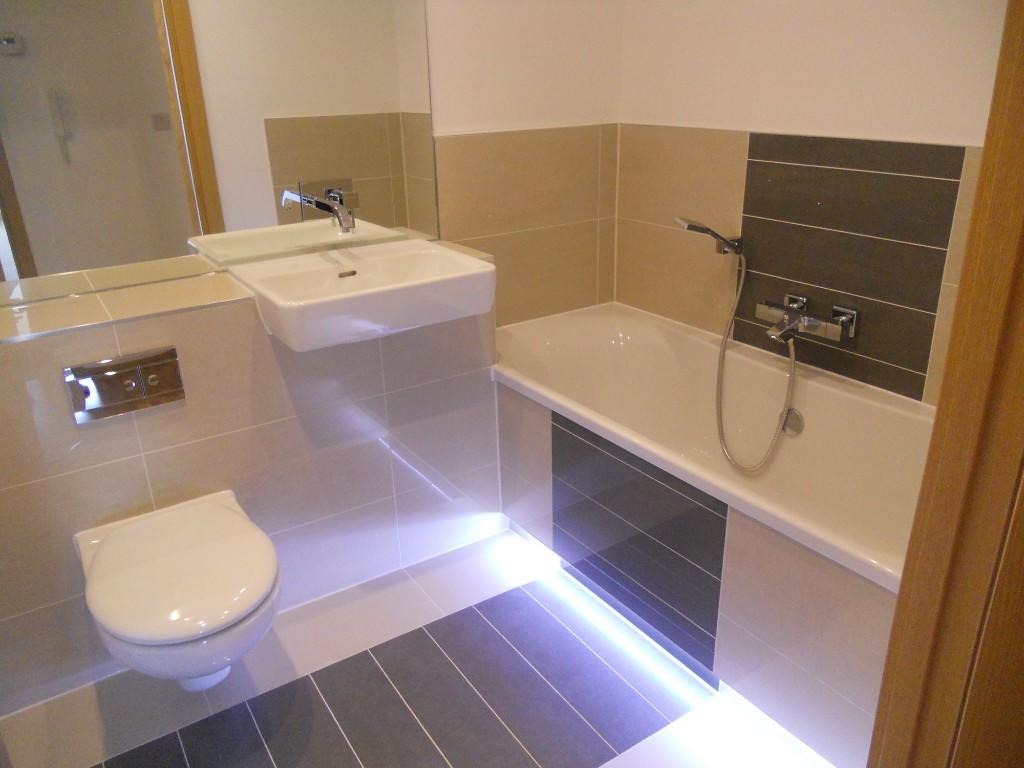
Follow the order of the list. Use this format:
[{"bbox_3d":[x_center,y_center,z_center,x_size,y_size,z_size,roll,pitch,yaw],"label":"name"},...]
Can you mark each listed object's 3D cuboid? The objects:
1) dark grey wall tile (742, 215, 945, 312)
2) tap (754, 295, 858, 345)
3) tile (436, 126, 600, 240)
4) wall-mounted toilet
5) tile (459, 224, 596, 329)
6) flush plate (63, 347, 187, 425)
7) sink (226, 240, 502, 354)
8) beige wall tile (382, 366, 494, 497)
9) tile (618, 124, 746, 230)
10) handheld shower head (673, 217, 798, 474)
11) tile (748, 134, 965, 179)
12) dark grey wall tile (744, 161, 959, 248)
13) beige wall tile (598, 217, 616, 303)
[{"bbox_3d":[0.831,-0.322,2.076,0.010,0.151,0.599,-15,25,-30],"label":"dark grey wall tile"},{"bbox_3d":[0.748,-0.166,2.098,0.175,0.077,0.265,-15,25,-30],"label":"tap"},{"bbox_3d":[0.033,-0.634,2.509,0.609,0.305,0.012,-15,25,-30],"label":"tile"},{"bbox_3d":[-0.687,0.528,1.717,0.352,0.350,0.530,-15,25,-30],"label":"wall-mounted toilet"},{"bbox_3d":[0.041,-0.352,2.620,0.609,0.300,0.012,-15,25,-30],"label":"tile"},{"bbox_3d":[-0.834,0.002,1.737,0.226,0.128,0.014,-15,25,-30],"label":"flush plate"},{"bbox_3d":[-0.382,-0.231,2.057,0.562,0.139,0.445,-15,25,-30],"label":"sink"},{"bbox_3d":[-0.189,0.129,2.259,0.347,0.304,0.012,-15,25,-30],"label":"beige wall tile"},{"bbox_3d":[0.511,-0.634,2.468,0.010,0.300,0.550,-15,25,-30],"label":"tile"},{"bbox_3d":[0.643,-0.097,2.267,0.220,0.725,0.330,-15,25,-30],"label":"handheld shower head"},{"bbox_3d":[0.828,-0.573,1.987,0.012,0.075,0.603,-15,25,-30],"label":"tile"},{"bbox_3d":[0.831,-0.467,2.029,0.012,0.154,0.603,-15,25,-30],"label":"dark grey wall tile"},{"bbox_3d":[0.327,-0.427,2.775,0.077,0.302,0.010,-15,25,-30],"label":"beige wall tile"}]

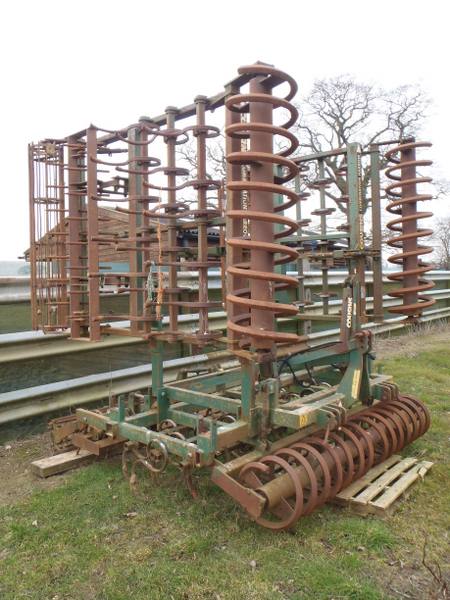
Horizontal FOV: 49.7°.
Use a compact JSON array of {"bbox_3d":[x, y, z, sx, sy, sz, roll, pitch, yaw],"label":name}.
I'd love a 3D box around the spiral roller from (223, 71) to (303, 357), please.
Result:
[{"bbox_3d":[0.236,-0.572,3.029,0.455,1.700,0.455,1,3,0],"label":"spiral roller"}]

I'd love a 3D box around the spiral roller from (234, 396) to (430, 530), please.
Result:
[{"bbox_3d":[1.101,1.237,4.095,0.455,0.455,2.520,3,5,40],"label":"spiral roller"}]

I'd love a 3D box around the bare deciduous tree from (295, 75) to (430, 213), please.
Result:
[{"bbox_3d":[8.471,-7.148,29.596,10.300,13.700,9.500,0,4,0],"label":"bare deciduous tree"}]

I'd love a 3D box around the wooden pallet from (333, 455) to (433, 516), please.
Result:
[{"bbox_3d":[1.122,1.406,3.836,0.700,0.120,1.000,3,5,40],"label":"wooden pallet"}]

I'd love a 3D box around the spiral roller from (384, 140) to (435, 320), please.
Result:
[{"bbox_3d":[1.881,-0.733,4.913,0.455,1.760,0.455,3,6,40],"label":"spiral roller"}]

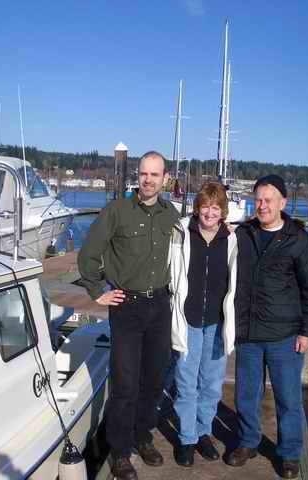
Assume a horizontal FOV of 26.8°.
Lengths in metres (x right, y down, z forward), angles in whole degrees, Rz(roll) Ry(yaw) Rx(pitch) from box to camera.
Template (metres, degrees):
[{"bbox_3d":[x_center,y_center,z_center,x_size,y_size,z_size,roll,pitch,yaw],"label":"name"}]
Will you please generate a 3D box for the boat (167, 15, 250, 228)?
[{"bbox_3d":[4.845,-8.520,47.500,3.600,15.200,11.300,2,4,2],"label":"boat"}]

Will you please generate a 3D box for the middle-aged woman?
[{"bbox_3d":[0.293,0.490,3.830,0.470,1.650,0.330,2,4,2],"label":"middle-aged woman"}]

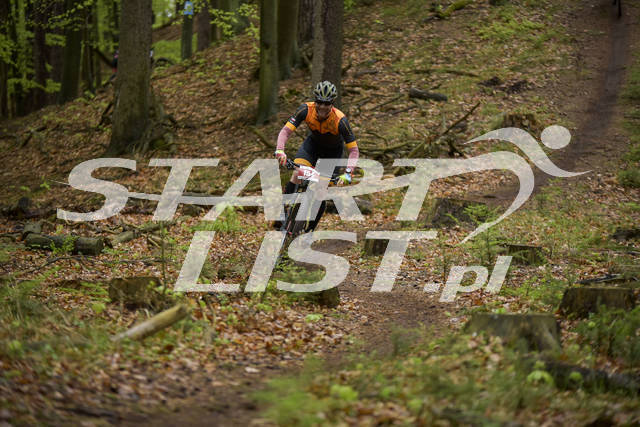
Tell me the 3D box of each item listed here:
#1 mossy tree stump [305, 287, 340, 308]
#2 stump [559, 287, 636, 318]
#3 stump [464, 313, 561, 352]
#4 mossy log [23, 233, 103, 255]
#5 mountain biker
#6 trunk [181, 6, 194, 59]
[{"bbox_3d":[0.017,0.574,17.000,0.270,0.165,0.270,0,1,0],"label":"mossy tree stump"},{"bbox_3d":[1.694,0.546,15.200,0.470,0.210,0.440,0,0,0],"label":"stump"},{"bbox_3d":[0.998,0.619,12.900,0.490,0.220,0.450,0,0,0],"label":"stump"},{"bbox_3d":[-2.473,0.294,24.000,0.800,0.190,0.210,0,0,28],"label":"mossy log"},{"bbox_3d":[-0.032,-0.529,22.700,0.760,1.360,0.850,0,1,-2],"label":"mountain biker"},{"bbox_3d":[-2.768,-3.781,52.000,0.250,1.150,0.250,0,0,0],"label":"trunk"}]

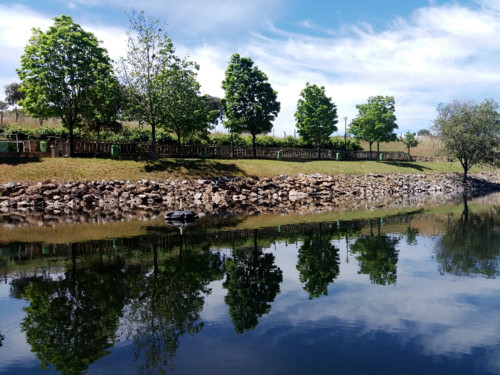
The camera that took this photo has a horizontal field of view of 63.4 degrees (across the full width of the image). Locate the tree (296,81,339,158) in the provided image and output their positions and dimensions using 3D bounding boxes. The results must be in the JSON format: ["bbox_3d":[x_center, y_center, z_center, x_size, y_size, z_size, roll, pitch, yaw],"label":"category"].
[{"bbox_3d":[6.990,-6.960,42.500,4.520,8.040,4.520,-1,1,0],"label":"tree"}]

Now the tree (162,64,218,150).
[{"bbox_3d":[-5.090,-6.560,34.000,4.880,7.730,4.630,-1,1,0],"label":"tree"}]

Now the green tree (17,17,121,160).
[{"bbox_3d":[-12.790,-7.150,28.500,7.330,10.010,6.600,-1,1,0],"label":"green tree"}]

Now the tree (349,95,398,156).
[{"bbox_3d":[14.650,-6.930,47.500,5.700,7.750,5.410,-1,1,0],"label":"tree"}]

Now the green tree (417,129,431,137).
[{"bbox_3d":[49.340,-15.000,115.000,4.270,3.550,4.270,-1,1,0],"label":"green tree"}]

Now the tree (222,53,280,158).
[{"bbox_3d":[0.140,-7.360,36.500,5.230,9.480,4.970,-1,1,0],"label":"tree"}]

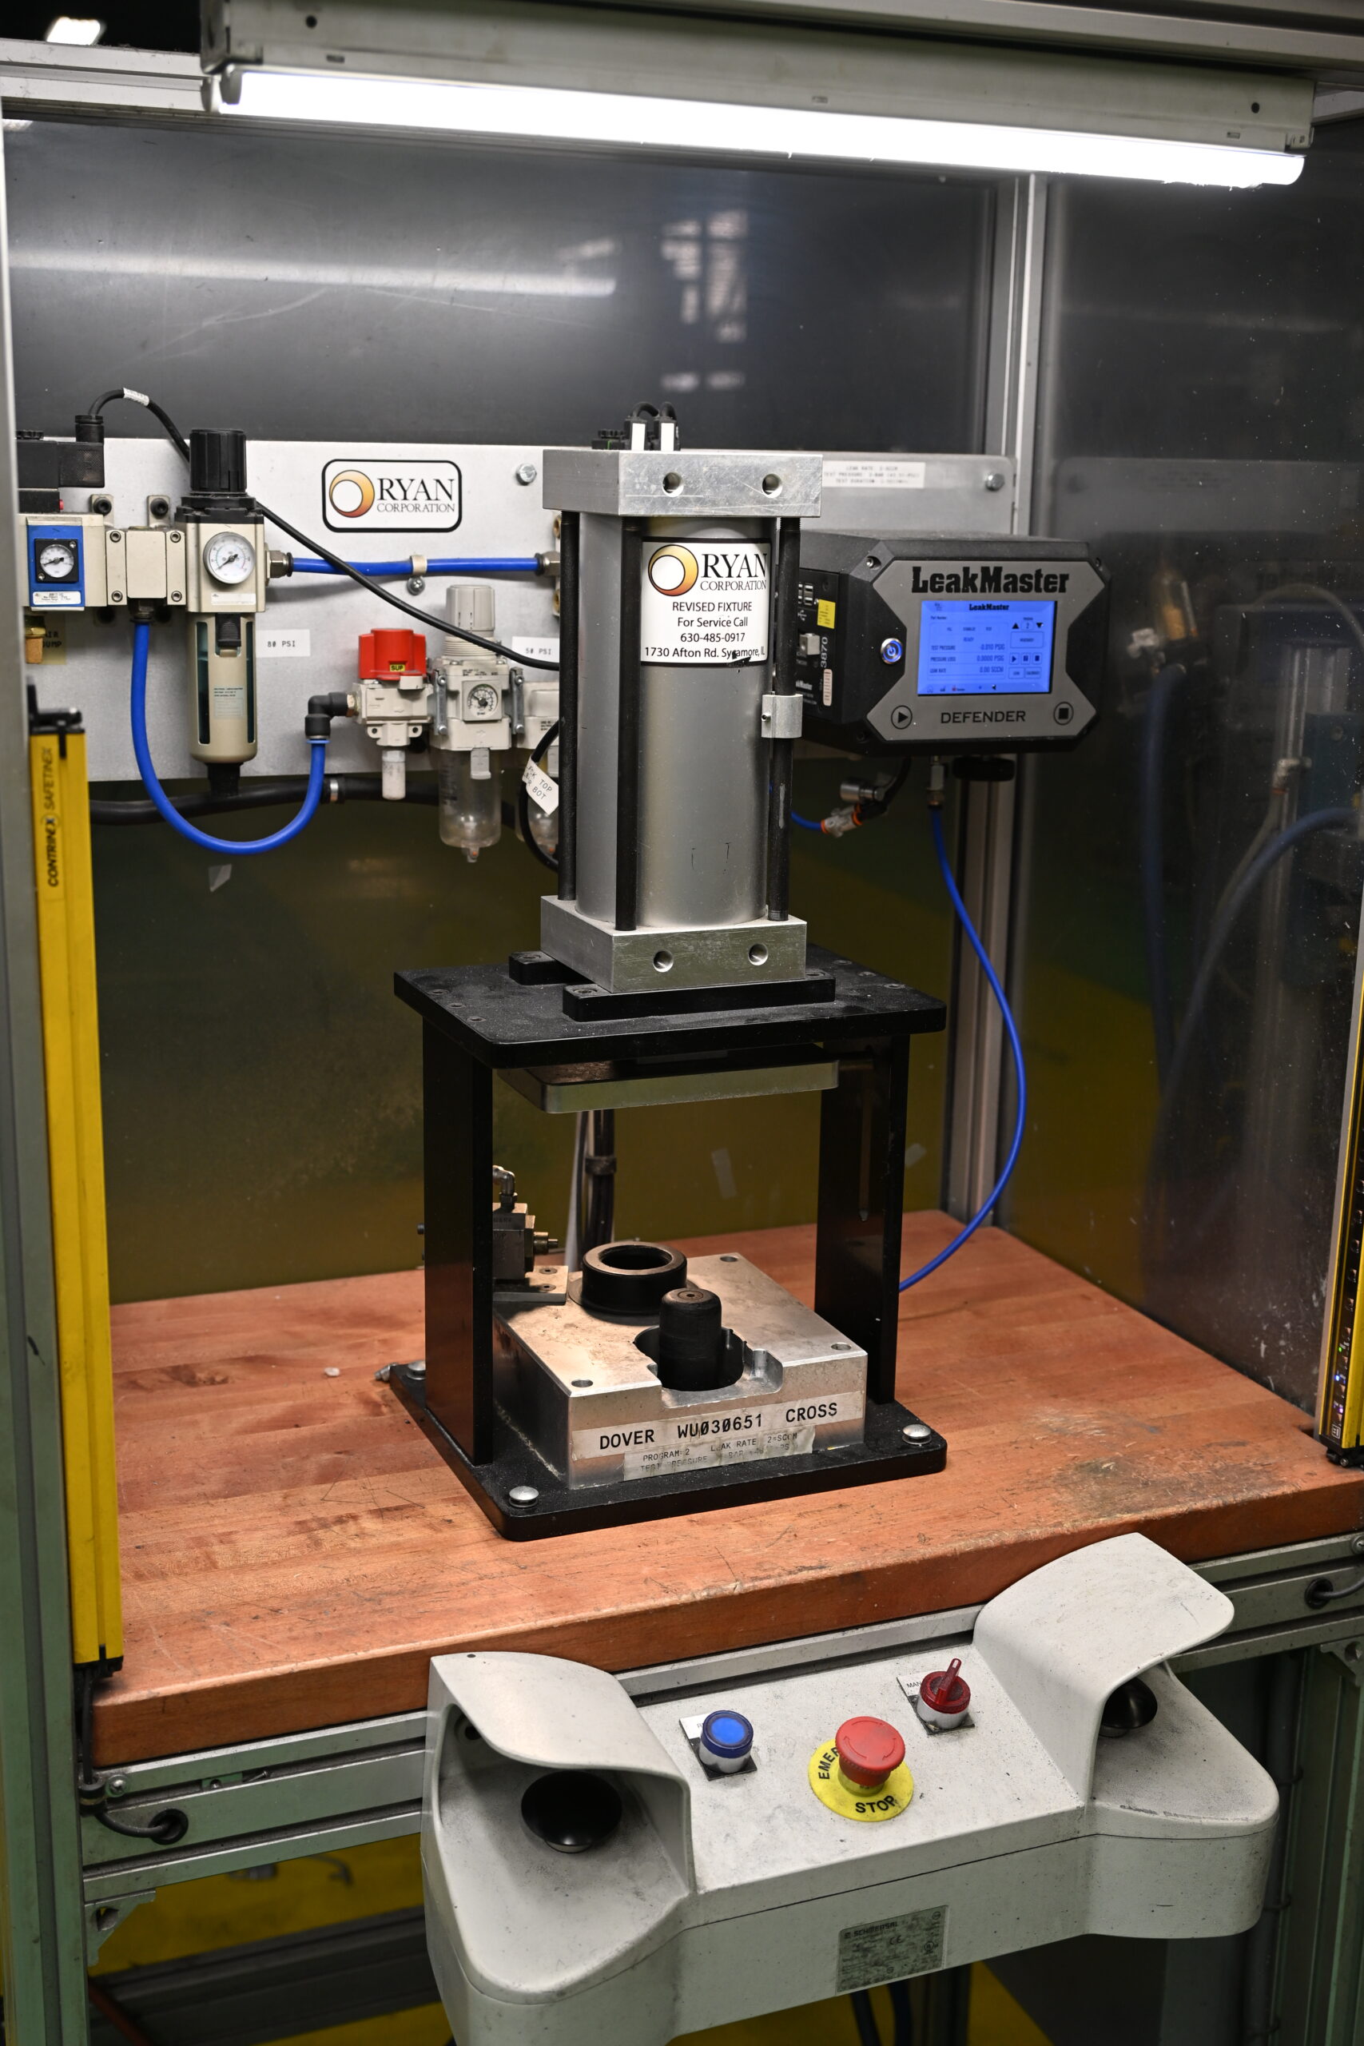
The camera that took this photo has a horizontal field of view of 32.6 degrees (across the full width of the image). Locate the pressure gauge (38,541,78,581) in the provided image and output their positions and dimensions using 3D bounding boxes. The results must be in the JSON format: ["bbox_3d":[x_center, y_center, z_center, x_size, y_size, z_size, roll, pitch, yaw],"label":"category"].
[{"bbox_3d":[-0.418,-0.309,1.559,0.029,0.029,0.014,-4,14,-19],"label":"pressure gauge"}]

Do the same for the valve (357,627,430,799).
[{"bbox_3d":[-0.209,-0.223,1.693,0.052,0.120,0.053,-4,14,-19],"label":"valve"}]

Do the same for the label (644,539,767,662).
[{"bbox_3d":[0.017,-0.253,1.400,0.085,0.075,0.019,-6,15,-25],"label":"label"}]

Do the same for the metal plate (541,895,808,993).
[{"bbox_3d":[-0.007,-0.055,1.493,0.130,0.036,0.135,-5,14,-21],"label":"metal plate"}]

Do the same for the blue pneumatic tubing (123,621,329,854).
[{"bbox_3d":[-0.322,-0.202,1.655,0.139,0.161,0.030,-4,14,-19],"label":"blue pneumatic tubing"}]

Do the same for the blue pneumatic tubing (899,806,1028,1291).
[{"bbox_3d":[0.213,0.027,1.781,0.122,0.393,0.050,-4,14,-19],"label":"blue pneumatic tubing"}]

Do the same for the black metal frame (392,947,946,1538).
[{"bbox_3d":[-0.013,0.128,1.548,0.302,0.309,0.238,-5,14,-21],"label":"black metal frame"}]

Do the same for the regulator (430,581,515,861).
[{"bbox_3d":[-0.153,-0.218,1.711,0.054,0.200,0.066,-4,14,-19],"label":"regulator"}]

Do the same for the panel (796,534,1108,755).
[{"bbox_3d":[0.188,-0.281,1.714,0.200,0.148,0.150,-4,14,-17],"label":"panel"}]

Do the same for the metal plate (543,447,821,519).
[{"bbox_3d":[-0.002,-0.330,1.428,0.130,0.036,0.135,-5,14,-21],"label":"metal plate"}]

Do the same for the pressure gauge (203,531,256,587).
[{"bbox_3d":[-0.308,-0.317,1.589,0.038,0.038,0.026,-4,14,-19],"label":"pressure gauge"}]

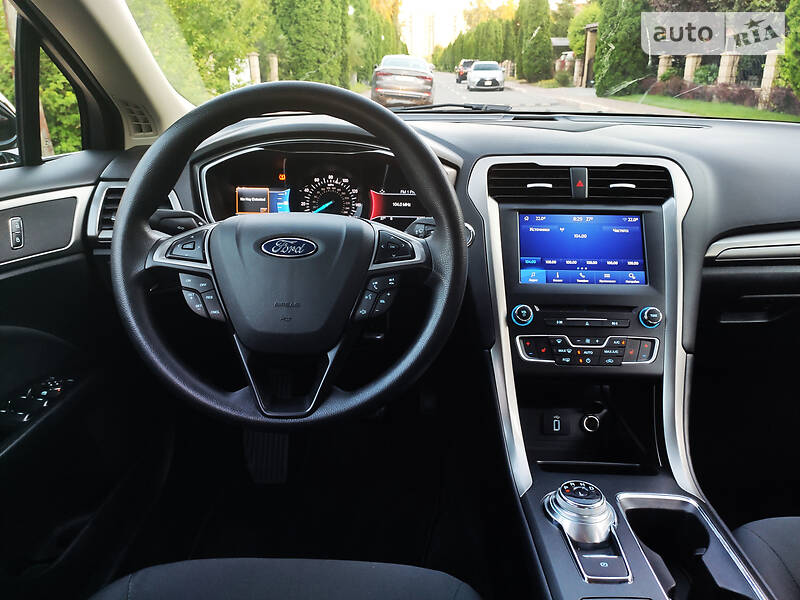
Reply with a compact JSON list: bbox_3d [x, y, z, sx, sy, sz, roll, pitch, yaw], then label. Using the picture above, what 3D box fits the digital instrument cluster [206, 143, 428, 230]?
[{"bbox_3d":[-0.119,-0.161,0.875,0.335,0.138,0.090,0,2,1],"label":"digital instrument cluster"}]

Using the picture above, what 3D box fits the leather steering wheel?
[{"bbox_3d":[-0.117,-0.050,0.650,0.374,0.374,0.100,0,-6,1],"label":"leather steering wheel"}]

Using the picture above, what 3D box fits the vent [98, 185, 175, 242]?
[{"bbox_3d":[-0.371,-0.119,0.840,0.104,0.078,0.050,0,2,-3],"label":"vent"}]

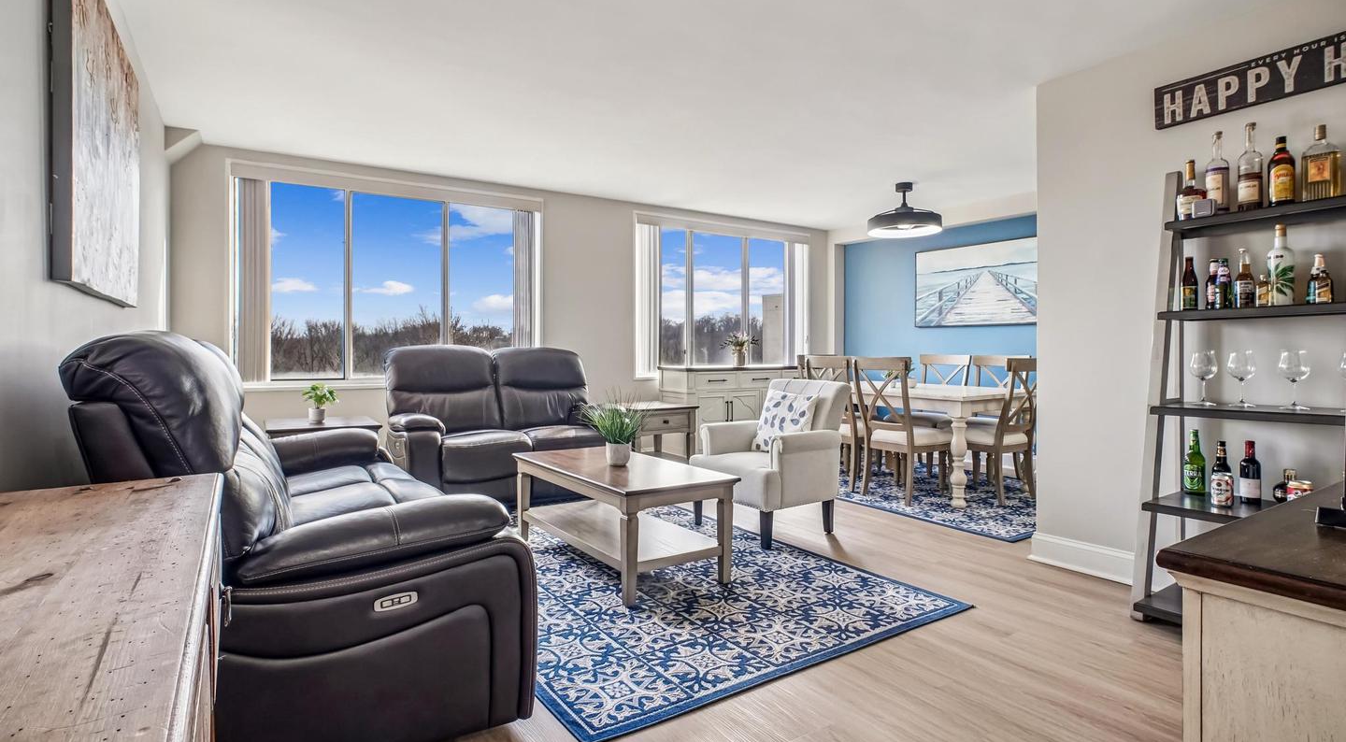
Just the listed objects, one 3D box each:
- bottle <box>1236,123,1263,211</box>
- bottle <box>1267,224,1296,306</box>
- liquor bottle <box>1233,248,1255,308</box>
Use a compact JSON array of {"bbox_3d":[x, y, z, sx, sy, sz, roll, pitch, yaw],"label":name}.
[{"bbox_3d":[2.301,-0.804,2.384,0.077,0.352,0.077,-1,2,-32],"label":"bottle"},{"bbox_3d":[2.309,-0.398,2.270,0.082,0.318,0.082,-1,2,-32],"label":"bottle"},{"bbox_3d":[2.180,-0.354,2.286,0.060,0.230,0.060,-1,1,-30],"label":"liquor bottle"}]

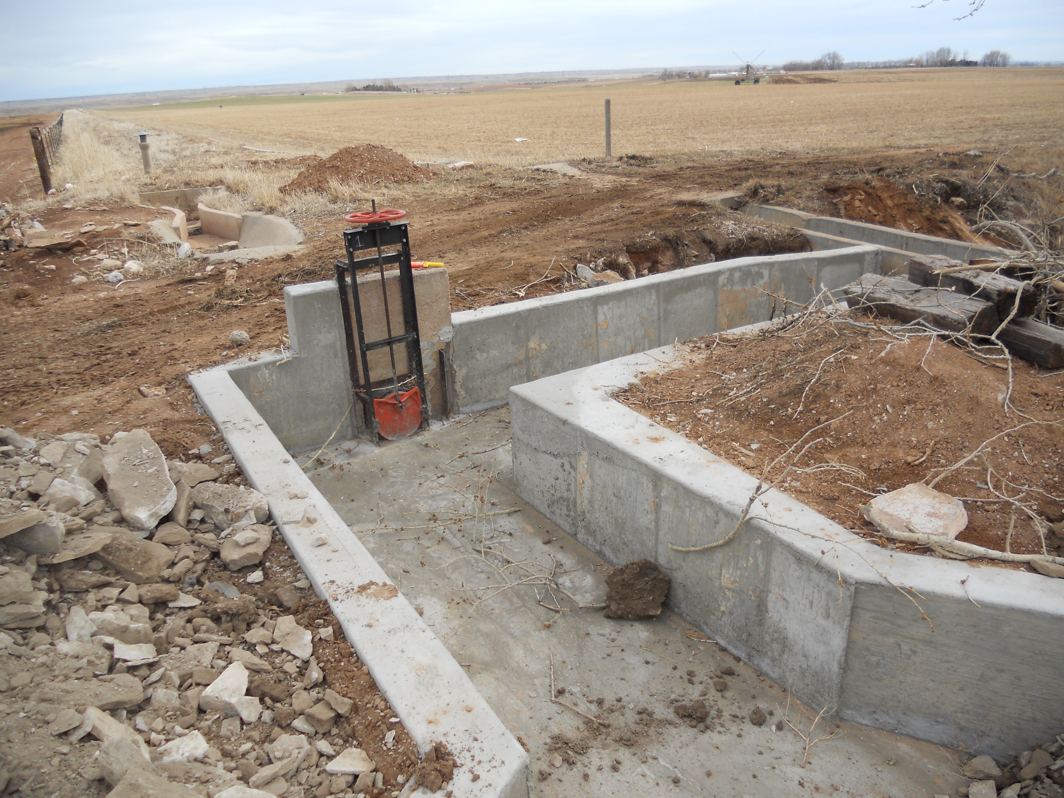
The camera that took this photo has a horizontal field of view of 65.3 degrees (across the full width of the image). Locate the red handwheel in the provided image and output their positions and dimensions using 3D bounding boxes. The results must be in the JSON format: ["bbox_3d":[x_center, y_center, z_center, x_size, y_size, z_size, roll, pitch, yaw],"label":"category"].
[{"bbox_3d":[-0.982,-1.141,5.200,0.388,0.050,0.388,-2,21,0],"label":"red handwheel"}]

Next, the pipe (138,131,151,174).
[{"bbox_3d":[-8.740,-5.575,18.787,0.220,0.939,0.220,-1,20,0],"label":"pipe"}]

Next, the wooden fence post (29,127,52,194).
[{"bbox_3d":[-9.575,-4.630,16.192,0.180,1.219,0.180,-1,20,0],"label":"wooden fence post"}]

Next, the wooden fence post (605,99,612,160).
[{"bbox_3d":[1.721,-6.063,18.651,0.118,1.282,0.118,-3,21,0],"label":"wooden fence post"}]

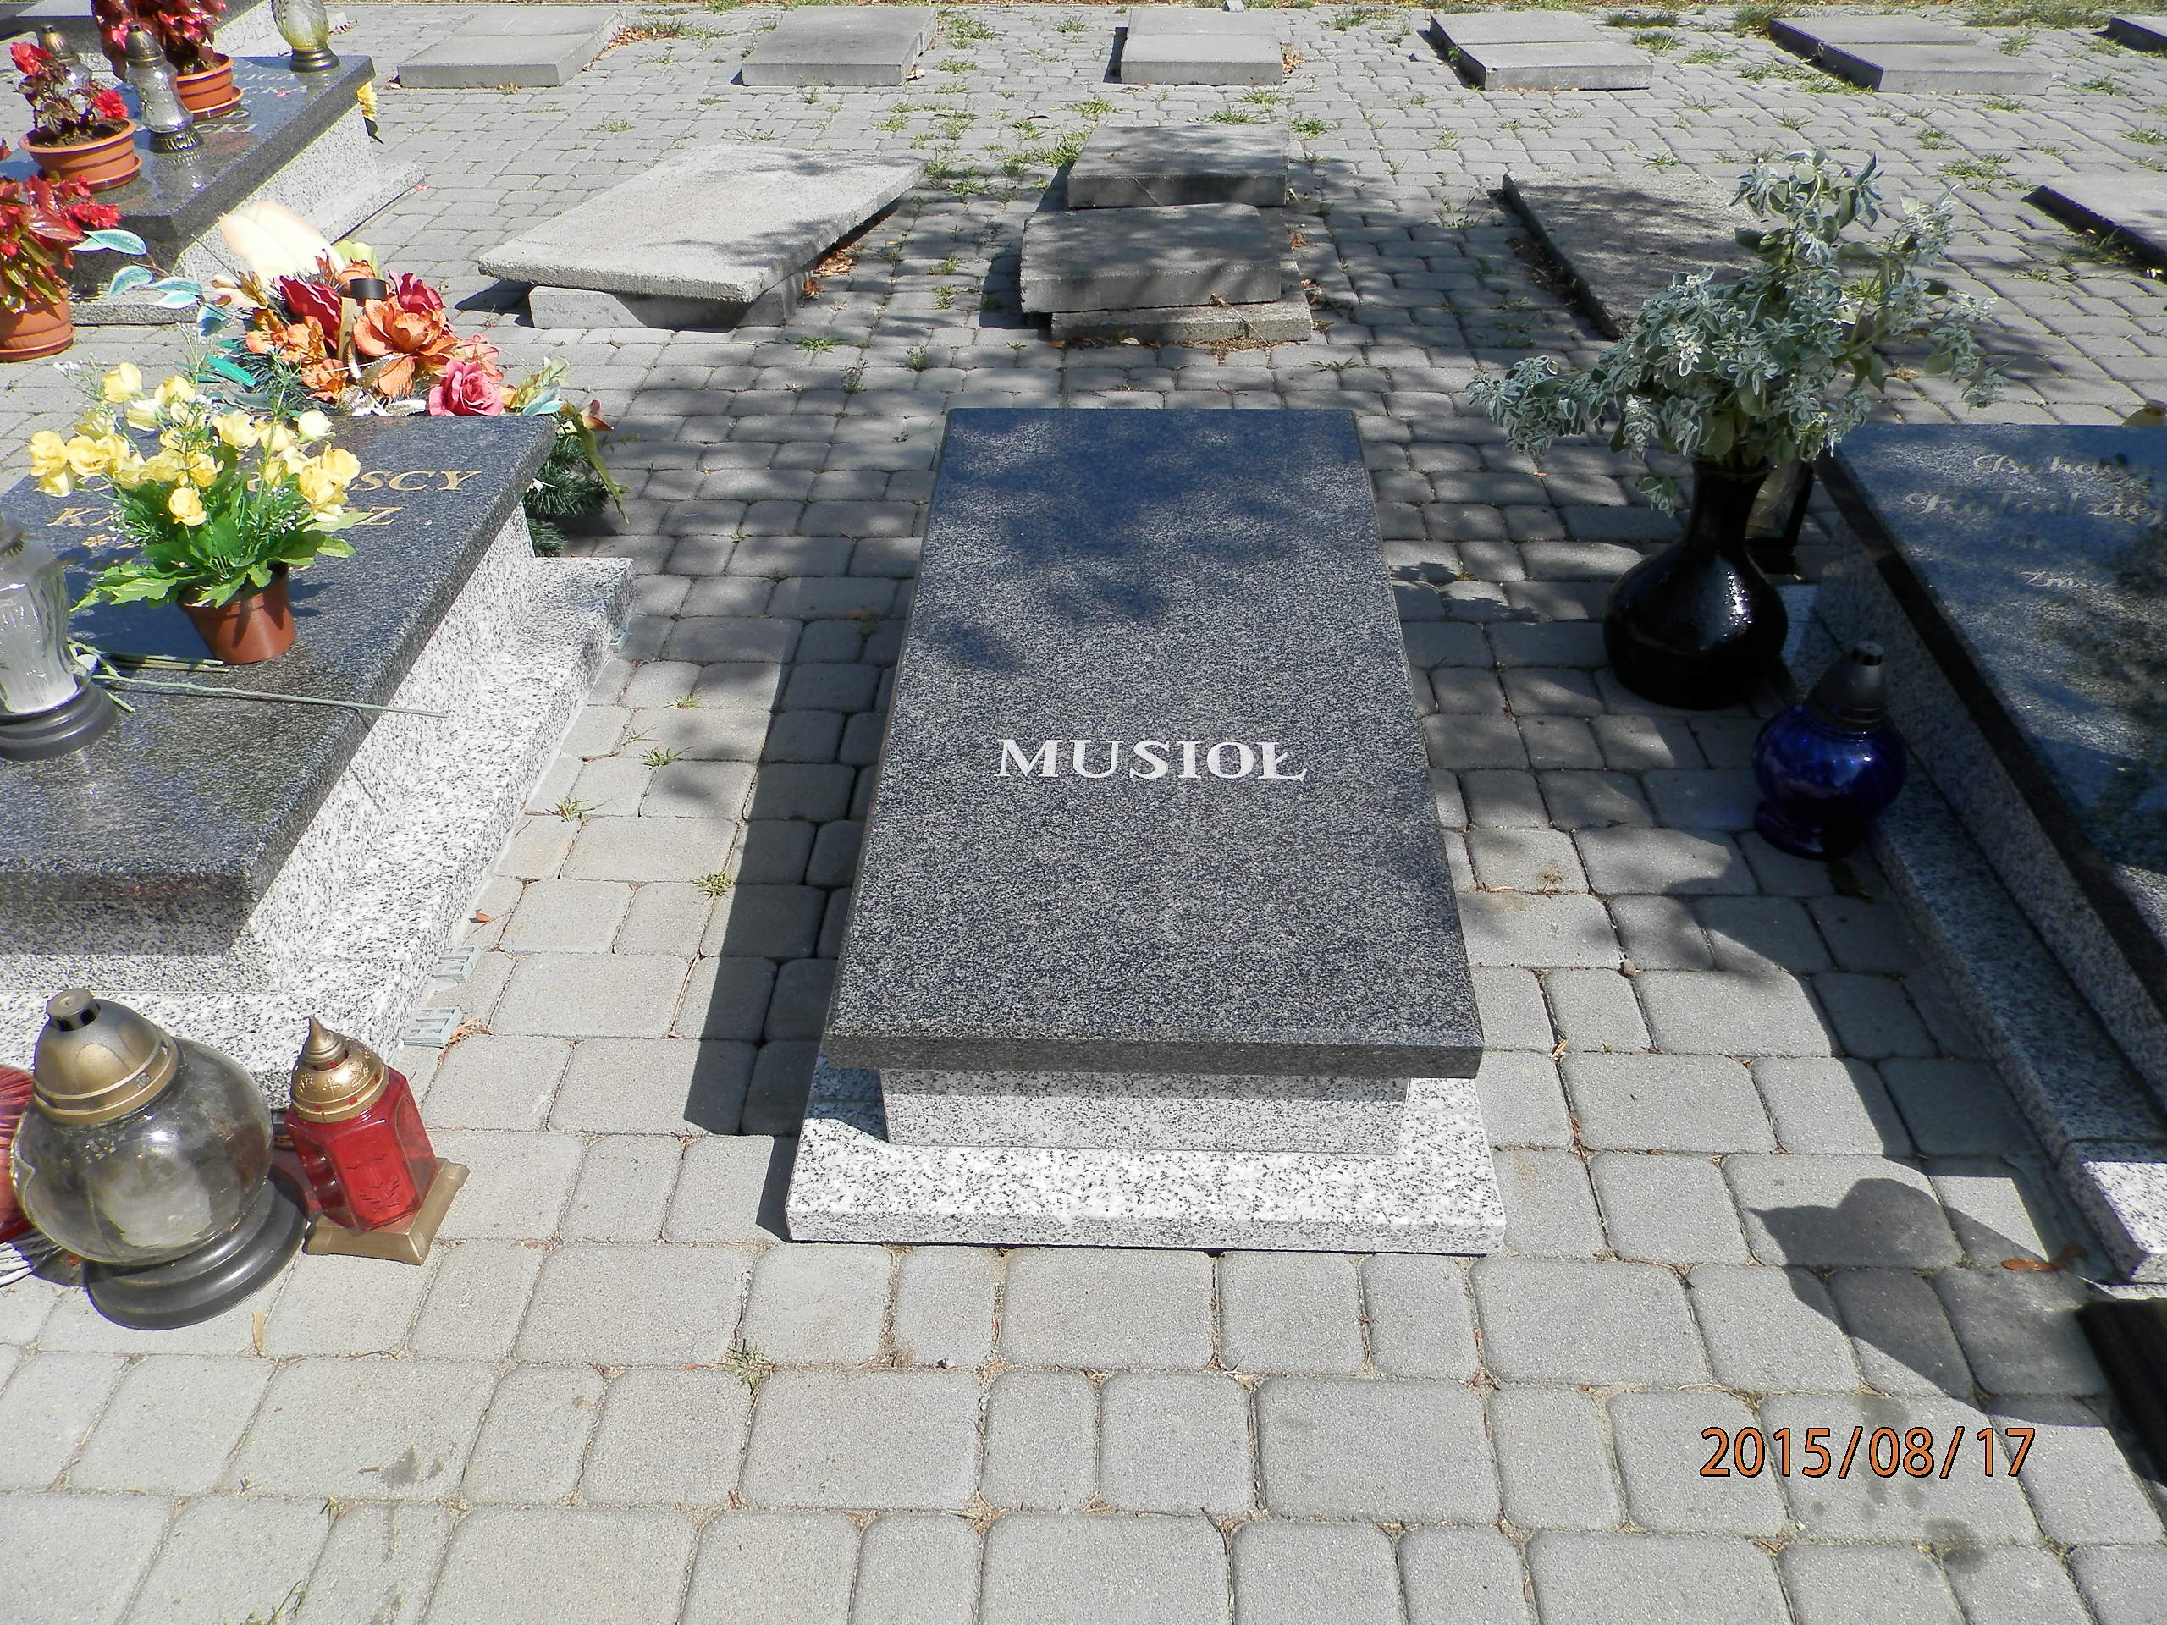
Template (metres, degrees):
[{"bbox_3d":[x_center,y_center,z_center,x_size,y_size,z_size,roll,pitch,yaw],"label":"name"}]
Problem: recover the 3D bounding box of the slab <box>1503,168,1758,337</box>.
[{"bbox_3d":[1.325,-1.267,3.549,0.515,0.051,1.161,1,36,2],"label":"slab"}]

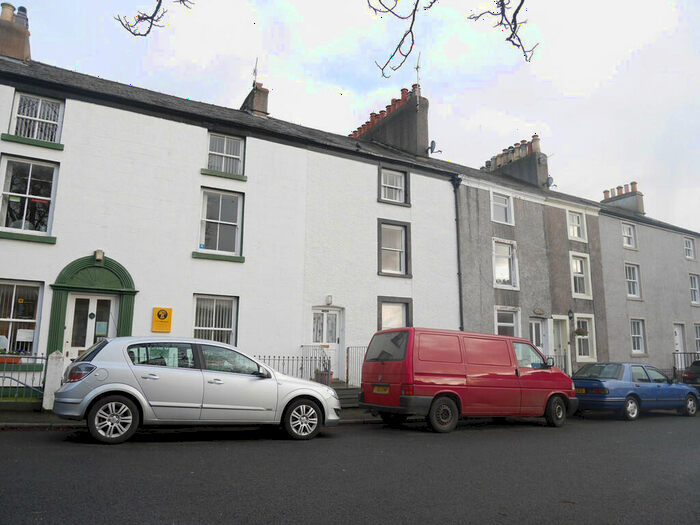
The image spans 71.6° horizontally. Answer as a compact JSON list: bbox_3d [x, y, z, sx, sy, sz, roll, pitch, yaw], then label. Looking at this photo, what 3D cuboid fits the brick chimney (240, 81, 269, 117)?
[{"bbox_3d":[-3.927,-6.243,19.755,0.587,1.629,2.000,6,-12,-27],"label":"brick chimney"}]

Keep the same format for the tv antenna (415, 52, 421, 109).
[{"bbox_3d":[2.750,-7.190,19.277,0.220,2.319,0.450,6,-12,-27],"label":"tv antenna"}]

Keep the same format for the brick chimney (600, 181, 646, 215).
[{"bbox_3d":[16.096,-3.568,28.764,0.754,2.122,2.141,7,-13,-32],"label":"brick chimney"}]

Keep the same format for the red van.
[{"bbox_3d":[2.720,2.535,10.670,4.700,1.940,1.880,7,-12,-25],"label":"red van"}]

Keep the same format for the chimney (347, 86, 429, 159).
[{"bbox_3d":[1.727,-5.285,21.483,0.589,3.339,5.000,6,-12,-27],"label":"chimney"}]

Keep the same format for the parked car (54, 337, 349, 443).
[{"bbox_3d":[-2.152,1.991,7.812,4.250,1.460,1.780,8,-13,-23],"label":"parked car"}]

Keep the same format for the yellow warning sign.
[{"bbox_3d":[-4.510,1.397,11.654,0.431,0.562,0.040,6,-12,-27],"label":"yellow warning sign"}]

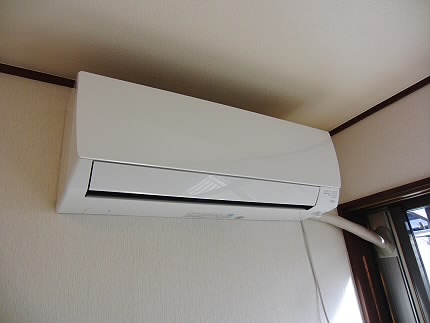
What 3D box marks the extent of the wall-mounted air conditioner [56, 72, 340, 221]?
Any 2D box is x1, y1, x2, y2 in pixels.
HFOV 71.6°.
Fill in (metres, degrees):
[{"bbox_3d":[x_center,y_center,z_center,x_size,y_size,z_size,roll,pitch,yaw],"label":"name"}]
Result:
[{"bbox_3d":[0.024,0.009,0.833,0.790,0.250,0.191,8,-26,-32],"label":"wall-mounted air conditioner"}]

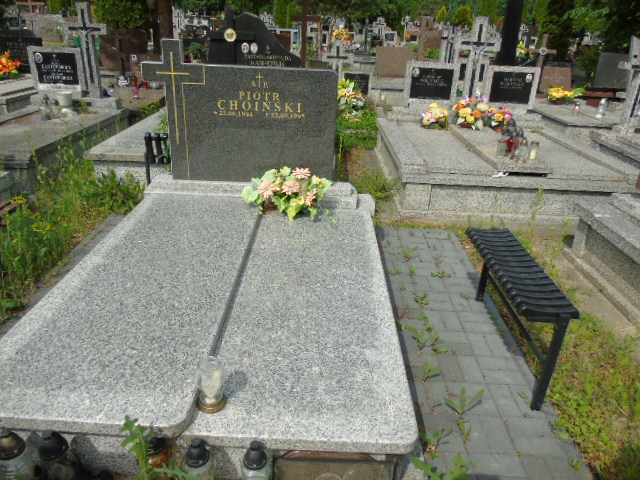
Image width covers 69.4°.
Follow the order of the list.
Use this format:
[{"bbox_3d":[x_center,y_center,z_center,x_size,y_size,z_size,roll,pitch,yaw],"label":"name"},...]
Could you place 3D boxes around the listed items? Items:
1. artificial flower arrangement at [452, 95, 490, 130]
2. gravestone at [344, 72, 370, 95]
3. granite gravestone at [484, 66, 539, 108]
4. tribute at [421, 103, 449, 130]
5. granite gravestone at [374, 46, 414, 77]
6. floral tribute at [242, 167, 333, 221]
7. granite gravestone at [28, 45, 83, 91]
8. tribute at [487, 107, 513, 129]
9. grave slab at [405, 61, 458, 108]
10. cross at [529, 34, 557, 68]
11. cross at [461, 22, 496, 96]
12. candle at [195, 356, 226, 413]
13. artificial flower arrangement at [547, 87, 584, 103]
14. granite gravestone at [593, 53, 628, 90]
[{"bbox_3d":[1.954,-1.666,5.970,0.430,0.400,0.340,2,26,0],"label":"artificial flower arrangement"},{"bbox_3d":[0.645,-2.585,7.852,0.480,0.500,0.120,2,26,0],"label":"gravestone"},{"bbox_3d":[2.597,-2.067,6.259,0.625,0.509,0.130,3,22,0],"label":"granite gravestone"},{"bbox_3d":[1.402,-1.513,5.661,0.310,0.285,0.270,3,25,0],"label":"tribute"},{"bbox_3d":[1.704,-4.123,10.728,0.832,0.612,0.120,3,25,0],"label":"granite gravestone"},{"bbox_3d":[-0.221,-0.335,3.308,0.600,0.270,0.340,2,26,0],"label":"floral tribute"},{"bbox_3d":[-3.479,-2.245,6.121,0.660,0.580,0.120,2,23,0],"label":"granite gravestone"},{"bbox_3d":[2.310,-1.563,5.938,0.290,0.290,0.260,2,26,0],"label":"tribute"},{"bbox_3d":[1.499,-2.135,6.252,0.652,0.512,0.130,3,22,0],"label":"grave slab"},{"bbox_3d":[3.847,-3.072,8.080,0.475,0.940,0.100,3,25,0],"label":"cross"},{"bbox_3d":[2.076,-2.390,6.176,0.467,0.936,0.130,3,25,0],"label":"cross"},{"bbox_3d":[-0.358,0.475,1.515,0.098,0.170,0.098,3,25,0],"label":"candle"},{"bbox_3d":[4.040,-2.351,7.648,0.520,0.250,0.360,2,26,0],"label":"artificial flower arrangement"},{"bbox_3d":[5.648,-3.253,8.914,0.720,0.700,0.120,2,19,0],"label":"granite gravestone"}]

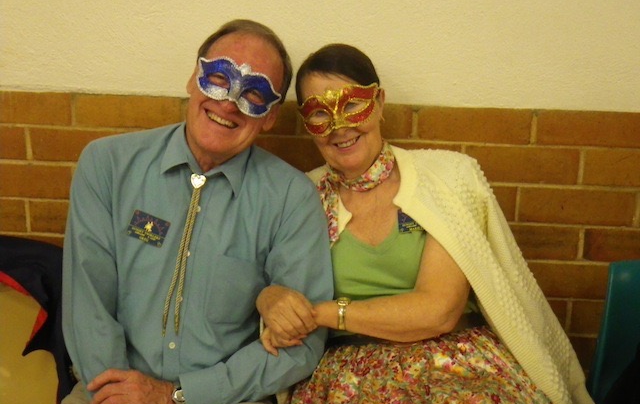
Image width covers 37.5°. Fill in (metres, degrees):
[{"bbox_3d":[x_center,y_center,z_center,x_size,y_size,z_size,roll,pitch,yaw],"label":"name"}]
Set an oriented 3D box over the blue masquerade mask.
[{"bbox_3d":[-0.134,-0.193,1.565,0.150,0.075,0.058,24,2,-7],"label":"blue masquerade mask"}]

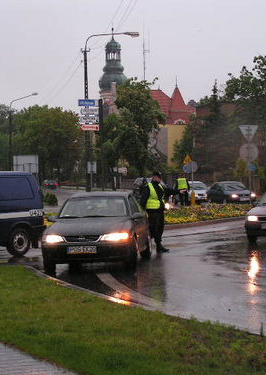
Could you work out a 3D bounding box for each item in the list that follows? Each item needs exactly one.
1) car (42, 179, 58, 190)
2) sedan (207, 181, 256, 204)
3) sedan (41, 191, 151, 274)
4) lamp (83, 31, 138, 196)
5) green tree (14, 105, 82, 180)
[{"bbox_3d":[-10.200,-0.420,122.000,1.700,1.420,4.300,-1,1,-5],"label":"car"},{"bbox_3d":[5.750,0.330,56.700,1.700,1.420,4.350,-1,1,-15],"label":"sedan"},{"bbox_3d":[-0.610,0.810,19.750,1.710,1.420,4.470,-1,1,7],"label":"sedan"},{"bbox_3d":[-1.310,-4.000,57.000,3.400,10.100,0.450,-1,1,0],"label":"lamp"},{"bbox_3d":[-9.600,-4.600,110.000,7.800,9.500,7.500,-1,1,0],"label":"green tree"}]

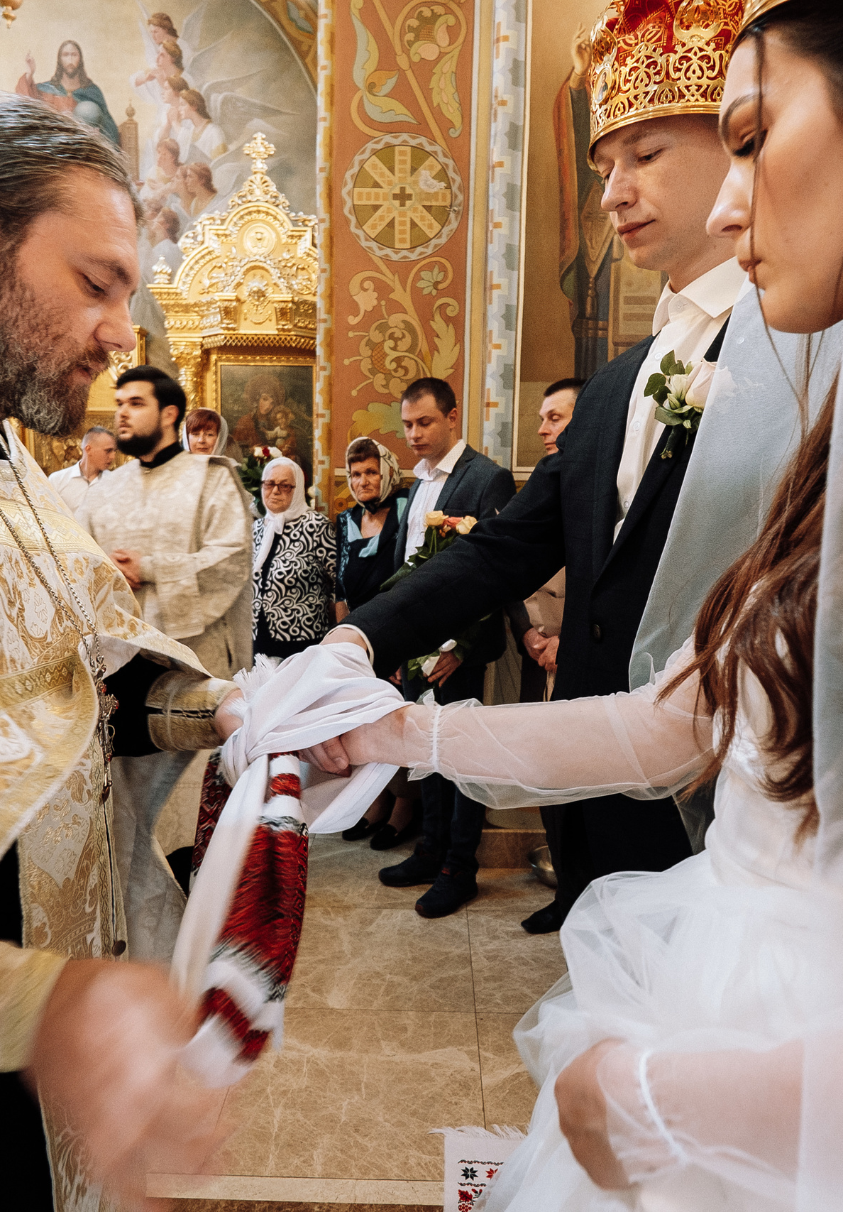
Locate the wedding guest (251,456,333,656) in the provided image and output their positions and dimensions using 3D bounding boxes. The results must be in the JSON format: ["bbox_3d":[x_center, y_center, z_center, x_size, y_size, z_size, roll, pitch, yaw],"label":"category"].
[{"bbox_3d":[-0.595,0.119,3.822,0.510,1.536,0.340,8,11,34],"label":"wedding guest"}]

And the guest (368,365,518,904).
[{"bbox_3d":[0.065,0.143,2.963,0.360,1.794,0.510,-8,13,-43],"label":"guest"}]

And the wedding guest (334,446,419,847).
[{"bbox_3d":[-0.186,0.157,3.412,0.470,1.610,0.320,7,11,33],"label":"wedding guest"}]

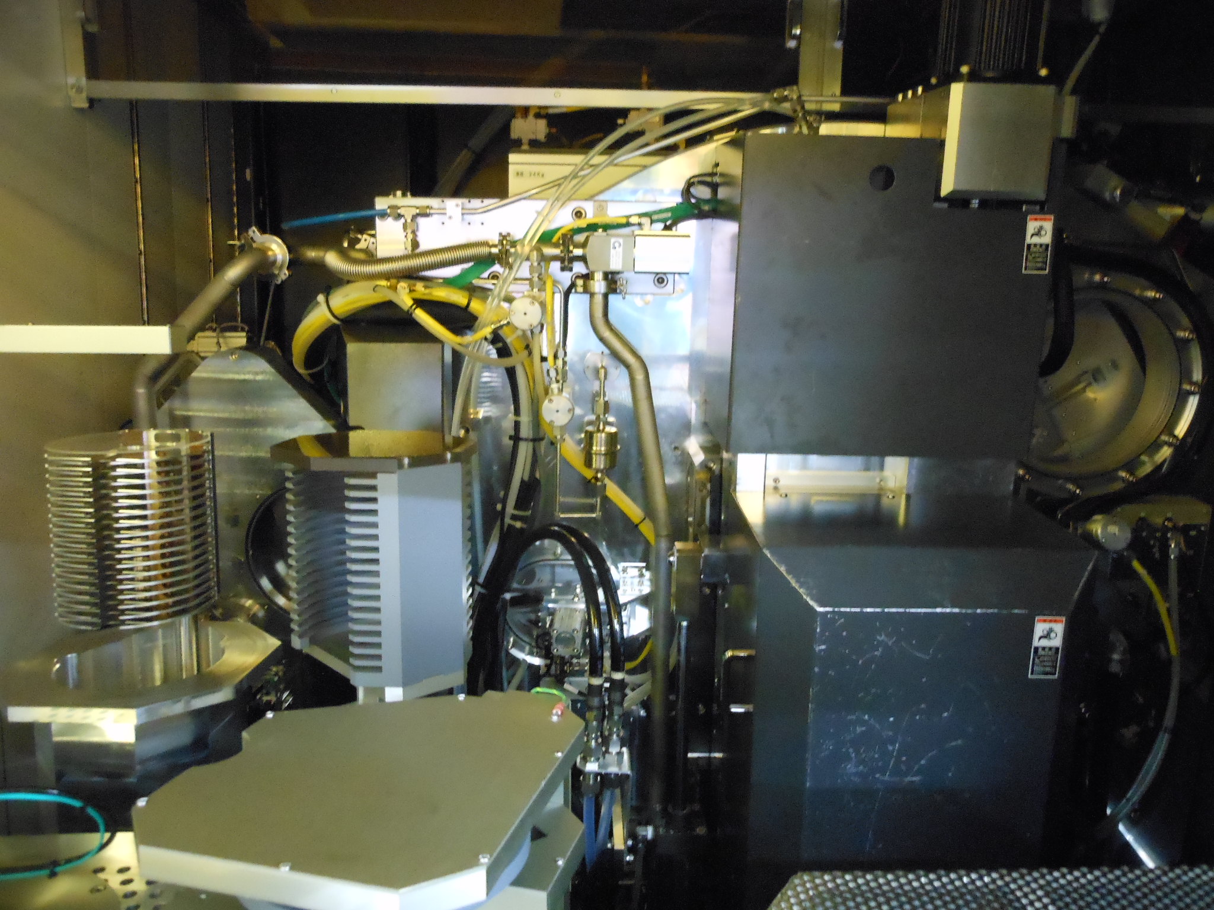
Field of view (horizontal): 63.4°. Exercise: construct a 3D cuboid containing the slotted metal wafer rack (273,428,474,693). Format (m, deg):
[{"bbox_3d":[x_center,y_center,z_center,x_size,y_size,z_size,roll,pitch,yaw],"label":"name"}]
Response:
[{"bbox_3d":[-0.274,0.121,1.197,0.226,0.274,0.226,10,13,41],"label":"slotted metal wafer rack"}]

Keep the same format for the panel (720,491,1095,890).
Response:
[{"bbox_3d":[0.435,0.327,1.506,0.465,0.450,0.390,1,11,-2],"label":"panel"}]

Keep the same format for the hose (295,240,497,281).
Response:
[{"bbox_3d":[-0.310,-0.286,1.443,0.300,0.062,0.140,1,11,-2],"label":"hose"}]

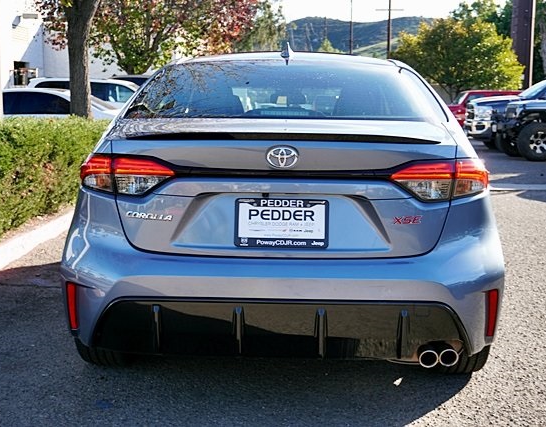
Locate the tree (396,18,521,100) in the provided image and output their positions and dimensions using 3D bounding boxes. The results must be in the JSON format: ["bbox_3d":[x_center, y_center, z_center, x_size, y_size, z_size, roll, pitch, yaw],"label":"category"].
[{"bbox_3d":[7.791,-5.693,34.101,5.100,4.800,5.000,0,7,0],"label":"tree"}]

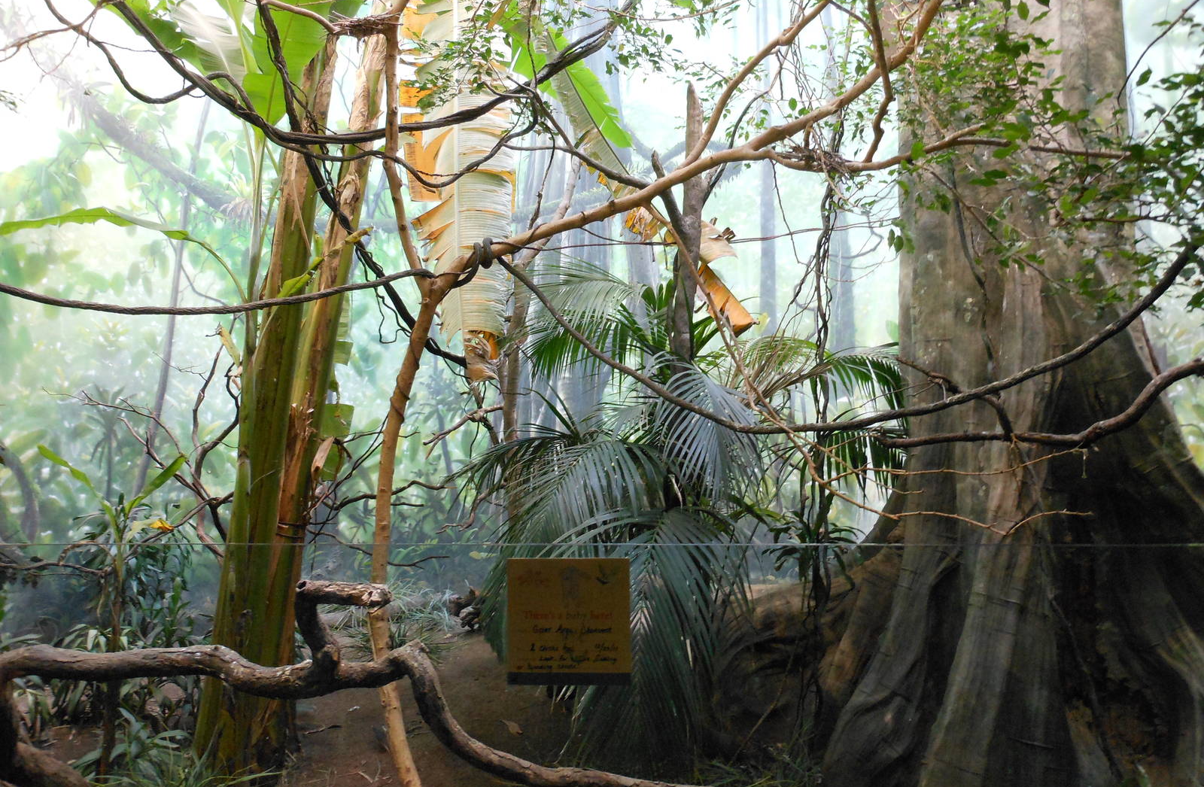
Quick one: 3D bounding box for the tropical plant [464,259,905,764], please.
[{"bbox_3d":[0.330,0.460,3.850,1.750,1.950,1.500,0,0,0],"label":"tropical plant"}]

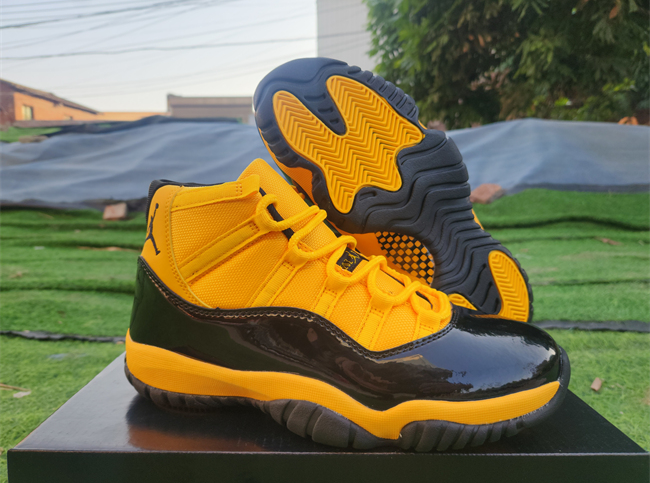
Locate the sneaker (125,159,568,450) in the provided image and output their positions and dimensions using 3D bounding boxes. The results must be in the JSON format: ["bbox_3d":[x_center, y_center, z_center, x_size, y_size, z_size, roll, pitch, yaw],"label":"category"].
[{"bbox_3d":[0.000,0.027,0.285,0.300,0.165,0.110,2,6,14],"label":"sneaker"}]

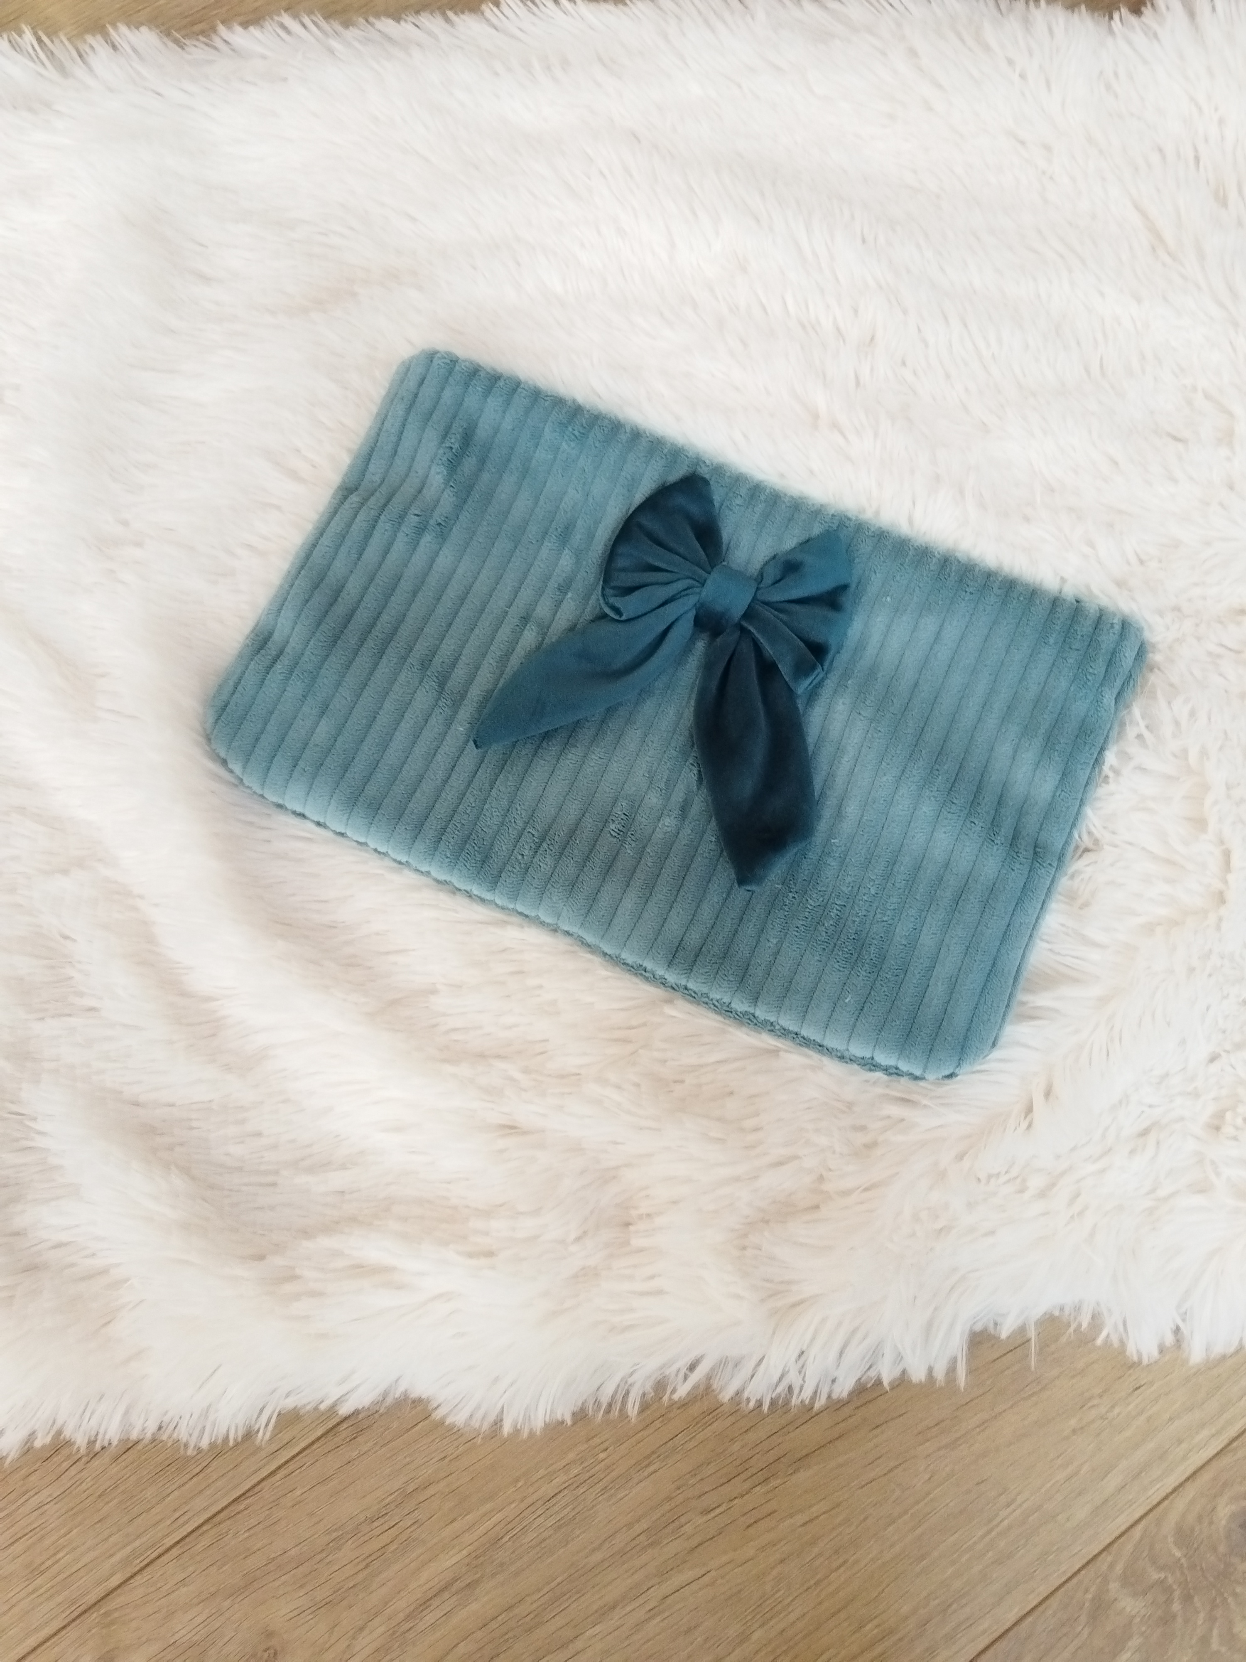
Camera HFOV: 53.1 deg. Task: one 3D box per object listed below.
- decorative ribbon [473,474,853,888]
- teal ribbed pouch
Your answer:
[{"bbox_3d":[0.028,-0.060,0.441,0.118,0.018,0.141,22,76,6],"label":"decorative ribbon"},{"bbox_3d":[0.020,-0.052,0.462,0.303,0.026,0.185,22,76,6],"label":"teal ribbed pouch"}]

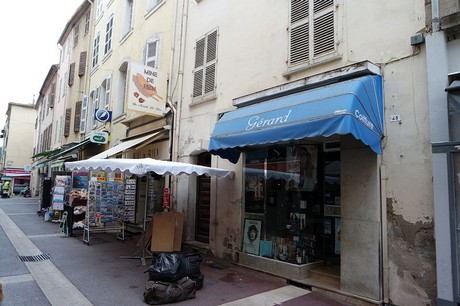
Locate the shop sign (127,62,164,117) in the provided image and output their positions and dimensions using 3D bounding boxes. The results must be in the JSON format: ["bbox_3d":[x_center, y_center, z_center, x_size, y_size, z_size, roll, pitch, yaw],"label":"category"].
[{"bbox_3d":[-2.706,-2.058,10.027,1.263,1.446,0.173,7,-8,-38],"label":"shop sign"}]

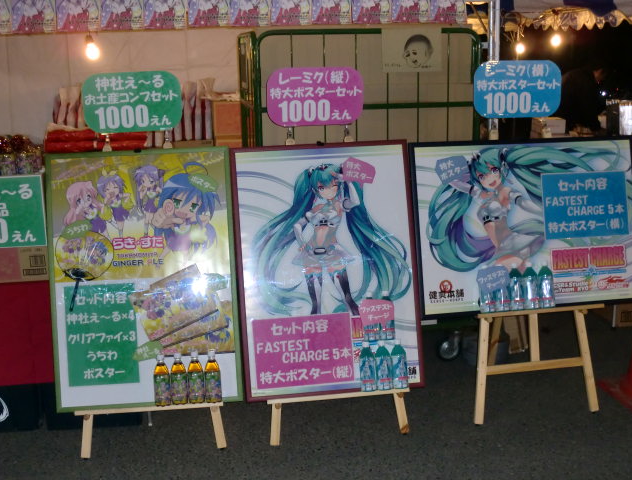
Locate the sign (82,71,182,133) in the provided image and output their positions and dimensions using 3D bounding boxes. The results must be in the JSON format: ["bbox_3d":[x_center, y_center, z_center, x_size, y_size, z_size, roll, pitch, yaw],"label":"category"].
[{"bbox_3d":[-0.775,-0.583,3.284,0.420,0.257,0.012,-3,-2,-3],"label":"sign"}]

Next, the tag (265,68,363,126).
[{"bbox_3d":[-0.004,-0.615,3.338,0.420,0.257,0.012,-4,-2,-7],"label":"tag"}]

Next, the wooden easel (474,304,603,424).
[{"bbox_3d":[0.922,0.111,3.592,0.600,1.270,0.620,-4,12,-11],"label":"wooden easel"}]

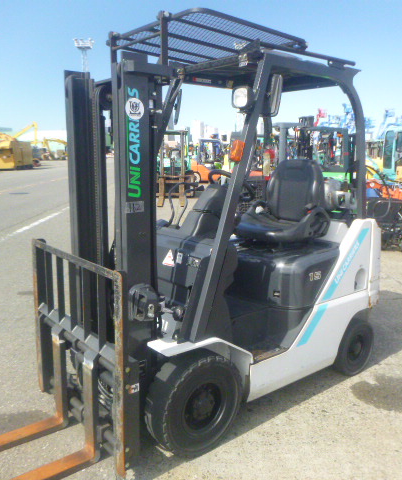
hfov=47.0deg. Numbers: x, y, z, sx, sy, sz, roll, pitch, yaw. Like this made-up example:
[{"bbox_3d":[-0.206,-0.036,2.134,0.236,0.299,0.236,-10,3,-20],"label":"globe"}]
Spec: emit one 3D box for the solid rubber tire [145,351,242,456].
[{"bbox_3d":[-0.021,0.872,2.520,0.560,0.560,0.175,-8,13,-37],"label":"solid rubber tire"}]

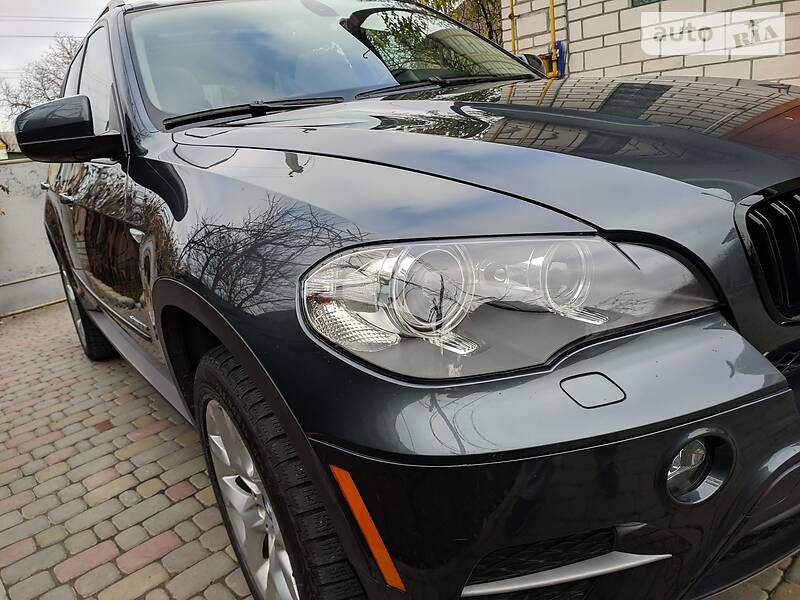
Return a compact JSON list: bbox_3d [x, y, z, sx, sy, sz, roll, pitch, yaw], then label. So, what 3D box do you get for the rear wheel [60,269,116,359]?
[{"bbox_3d":[-1.887,0.021,3.717,0.265,0.734,0.734,-18,18,-31],"label":"rear wheel"}]

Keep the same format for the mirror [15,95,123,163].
[{"bbox_3d":[-0.976,-0.499,1.766,0.265,0.192,0.170,-18,18,-31],"label":"mirror"}]

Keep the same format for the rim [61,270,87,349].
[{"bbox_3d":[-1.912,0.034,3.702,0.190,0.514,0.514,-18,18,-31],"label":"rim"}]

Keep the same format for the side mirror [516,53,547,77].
[{"bbox_3d":[0.585,-1.012,2.768,0.265,0.195,0.170,-18,18,-31],"label":"side mirror"}]

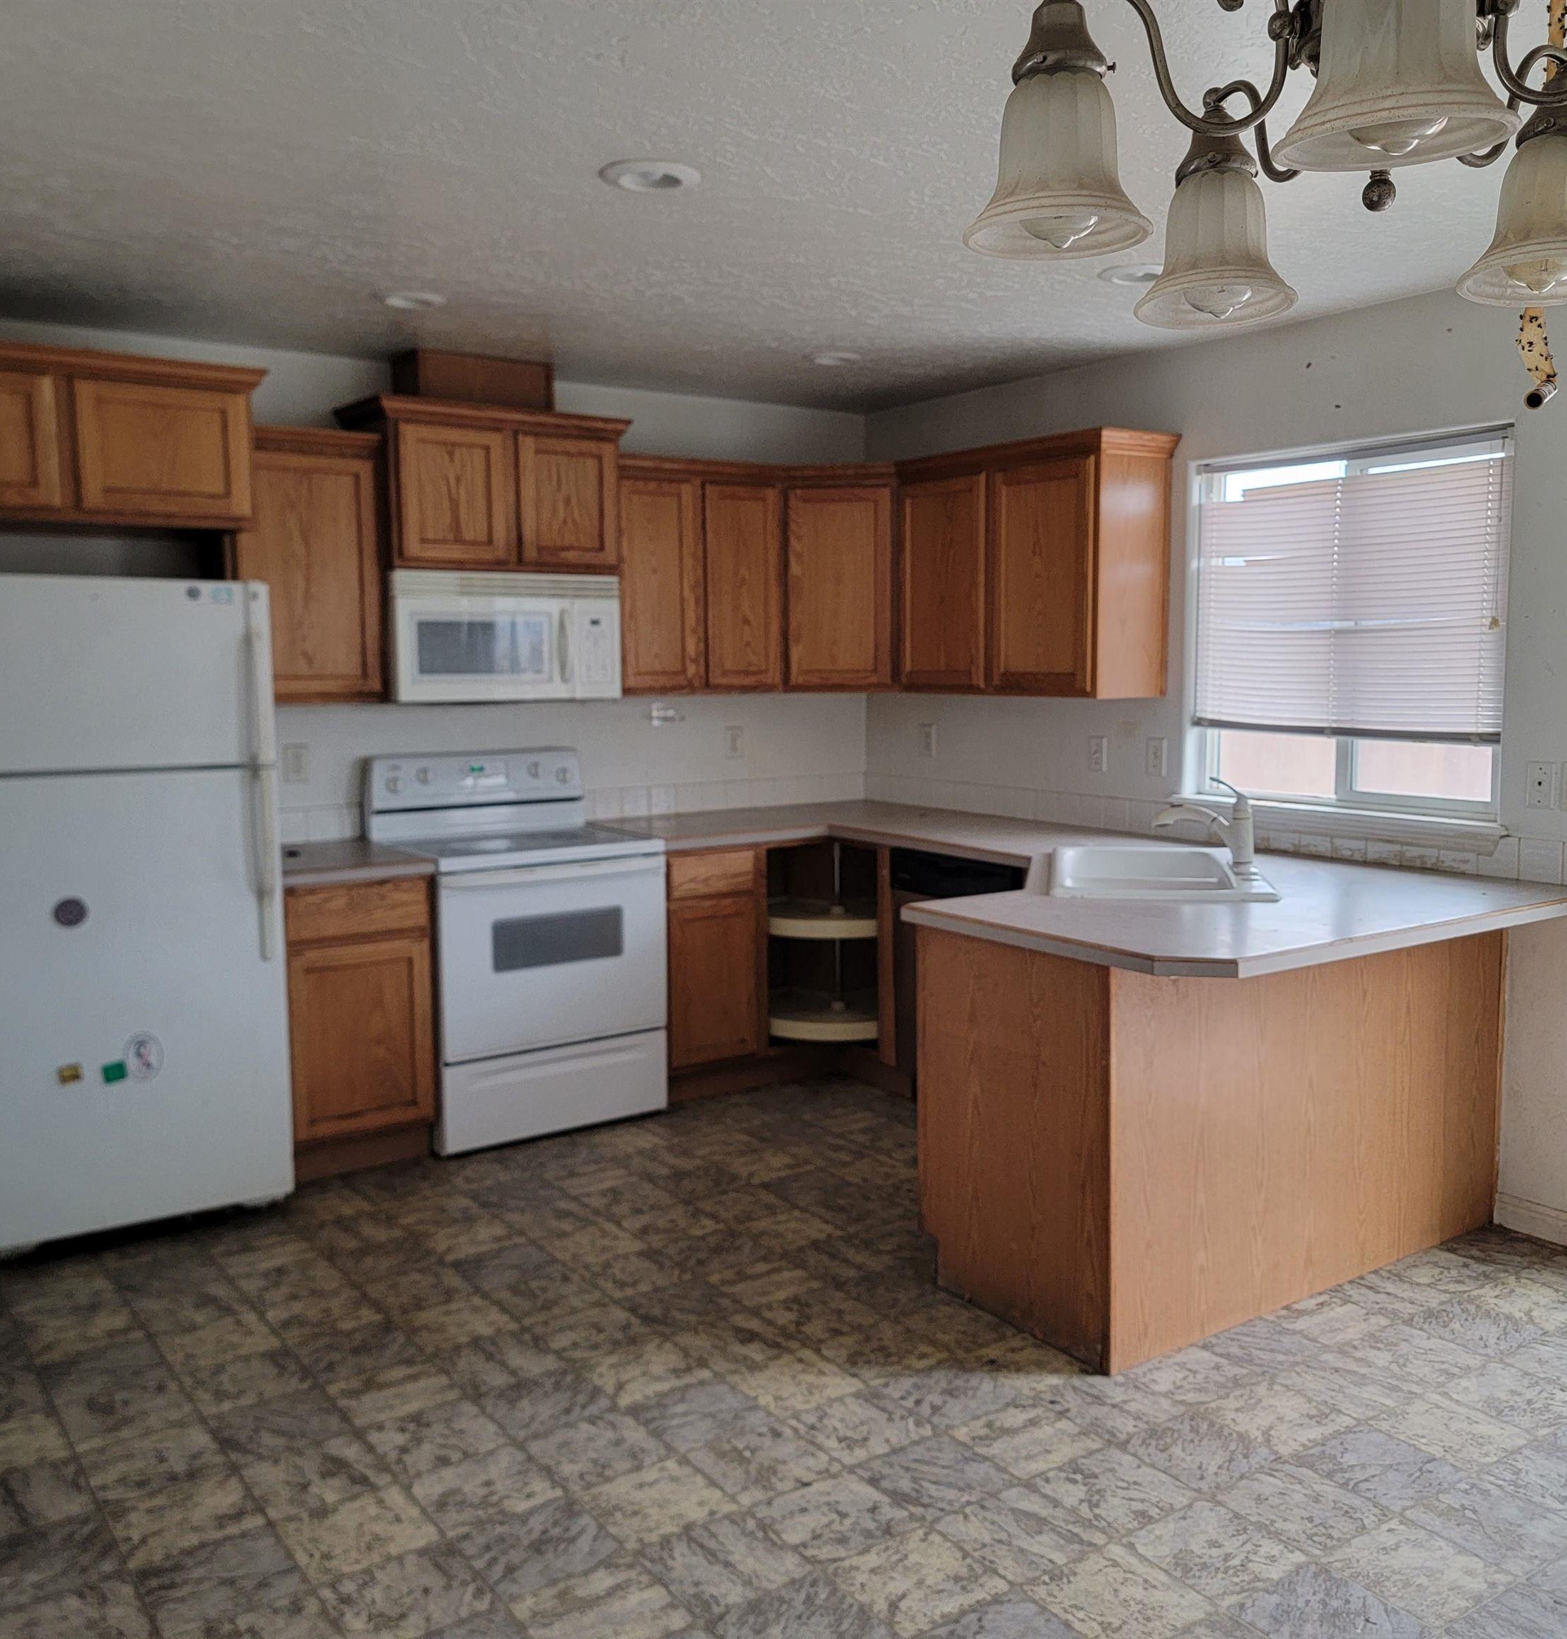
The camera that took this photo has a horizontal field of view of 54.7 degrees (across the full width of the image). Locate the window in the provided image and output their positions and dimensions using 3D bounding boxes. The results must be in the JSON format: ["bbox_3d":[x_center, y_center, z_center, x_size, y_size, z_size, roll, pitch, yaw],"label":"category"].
[{"bbox_3d":[1.584,-0.535,4.308,0.090,1.020,1.027,-5,7,-35],"label":"window"}]

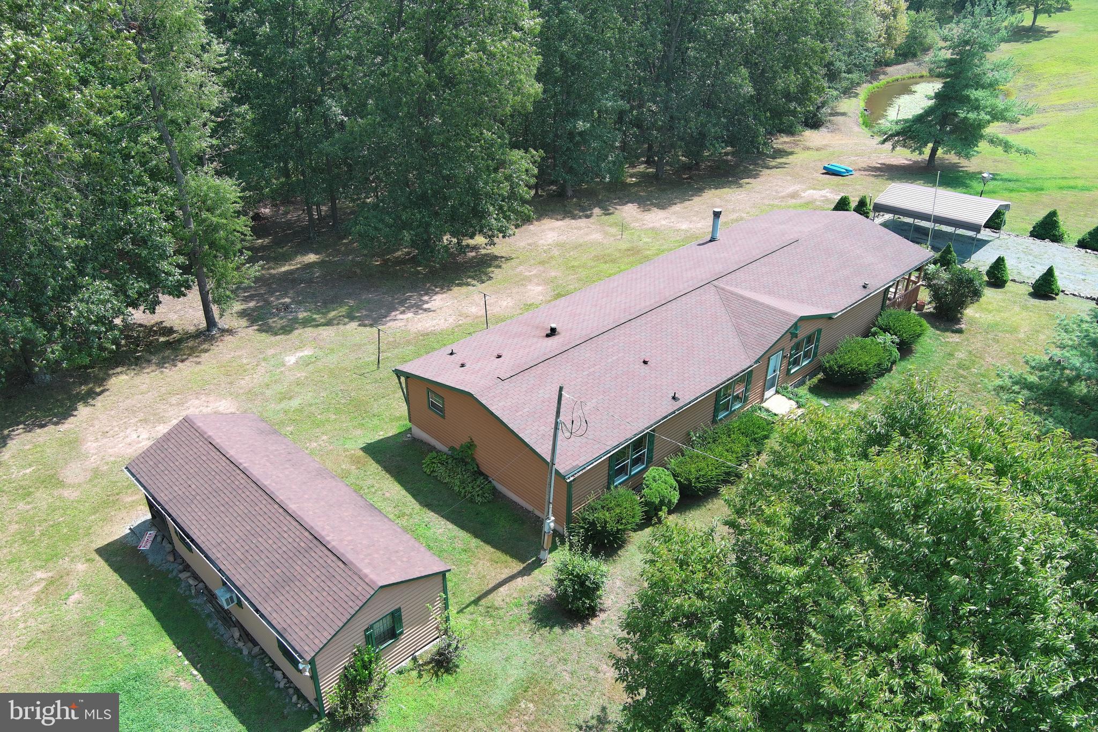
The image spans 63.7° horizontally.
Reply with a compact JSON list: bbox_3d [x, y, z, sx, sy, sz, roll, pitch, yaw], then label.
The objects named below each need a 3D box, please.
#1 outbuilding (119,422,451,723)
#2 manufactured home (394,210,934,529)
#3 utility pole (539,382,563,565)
[{"bbox_3d":[-7.861,4.939,25.850,4.416,3.276,10.557,-26,40,-37],"label":"outbuilding"},{"bbox_3d":[6.125,-1.618,37.155,24.035,4.100,8.987,-26,39,-37],"label":"manufactured home"},{"bbox_3d":[0.121,3.305,25.703,0.300,6.442,0.300,-23,40,-38],"label":"utility pole"}]

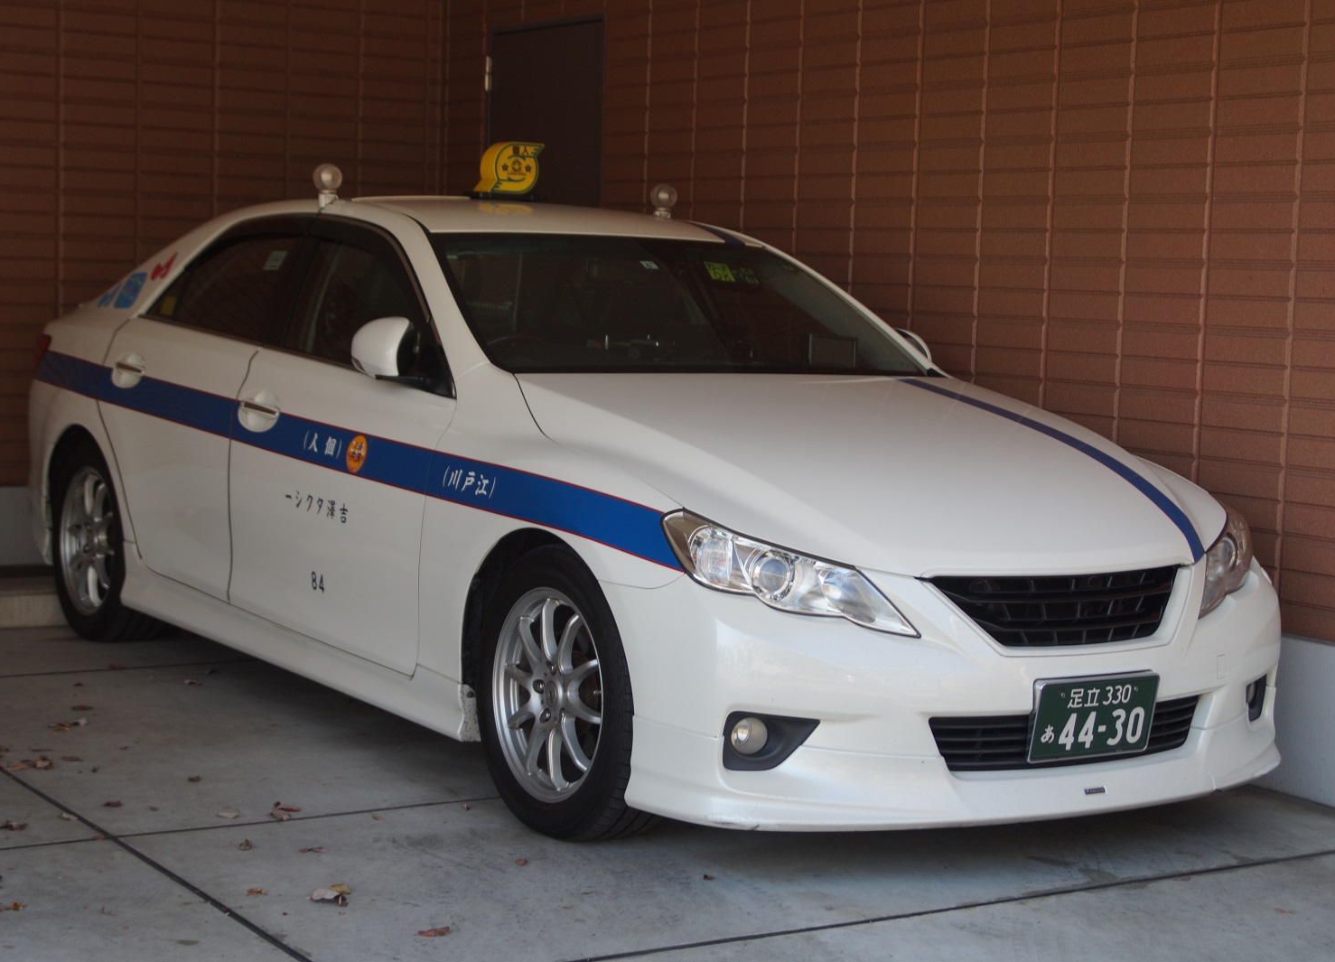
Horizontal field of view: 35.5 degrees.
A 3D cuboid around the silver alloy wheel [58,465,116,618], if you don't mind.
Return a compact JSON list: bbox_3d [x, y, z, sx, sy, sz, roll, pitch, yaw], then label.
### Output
[{"bbox_3d":[-1.807,0.195,6.799,0.170,0.475,0.475,-1,6,-35],"label":"silver alloy wheel"}]

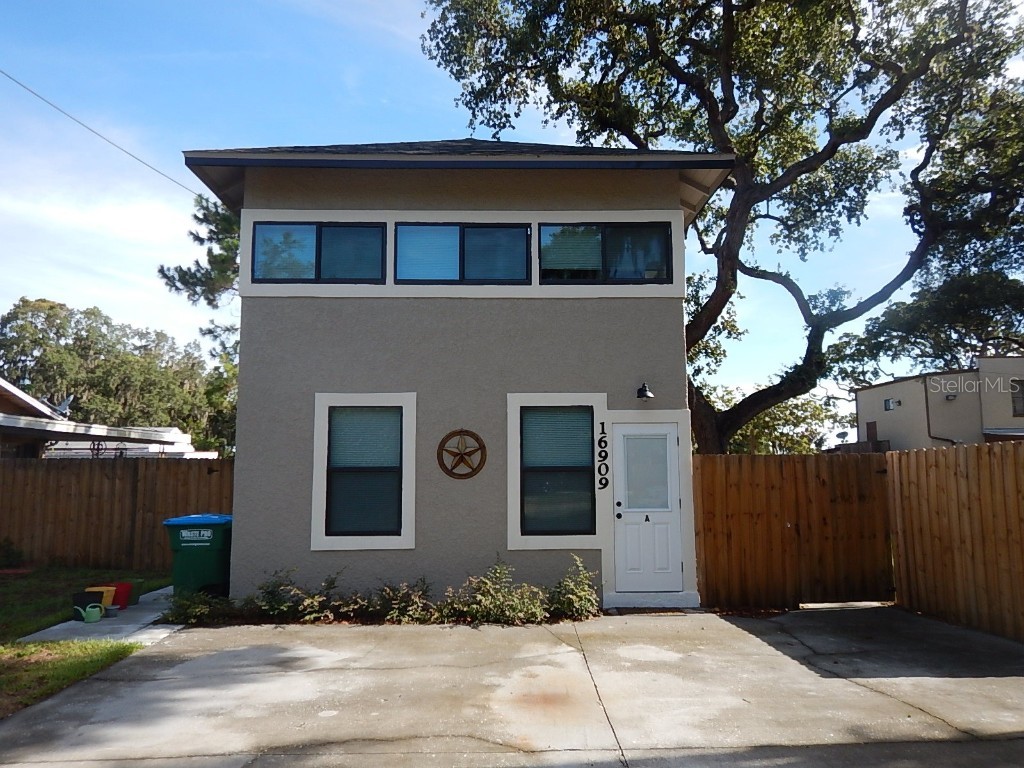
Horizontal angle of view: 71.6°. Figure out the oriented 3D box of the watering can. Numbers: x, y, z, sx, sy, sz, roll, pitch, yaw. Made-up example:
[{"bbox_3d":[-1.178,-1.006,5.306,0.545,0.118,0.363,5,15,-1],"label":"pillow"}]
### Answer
[{"bbox_3d":[-4.541,2.459,7.649,0.280,0.190,0.140,3,-7,-30],"label":"watering can"}]

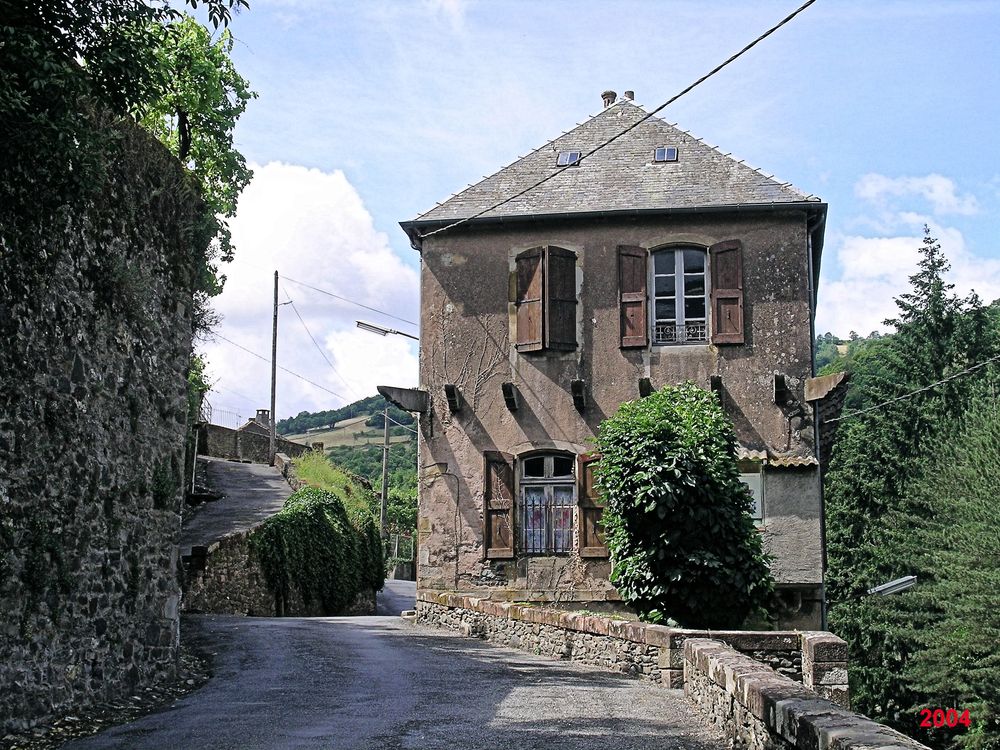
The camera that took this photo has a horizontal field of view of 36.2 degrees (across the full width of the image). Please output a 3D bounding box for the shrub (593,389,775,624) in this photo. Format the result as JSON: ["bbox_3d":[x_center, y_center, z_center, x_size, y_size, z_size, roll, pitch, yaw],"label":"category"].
[{"bbox_3d":[2.869,2.047,23.927,2.780,3.820,2.300,-2,-10,10],"label":"shrub"}]

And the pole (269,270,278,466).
[{"bbox_3d":[-8.640,-0.292,58.671,0.220,7.640,0.220,0,-10,0],"label":"pole"}]

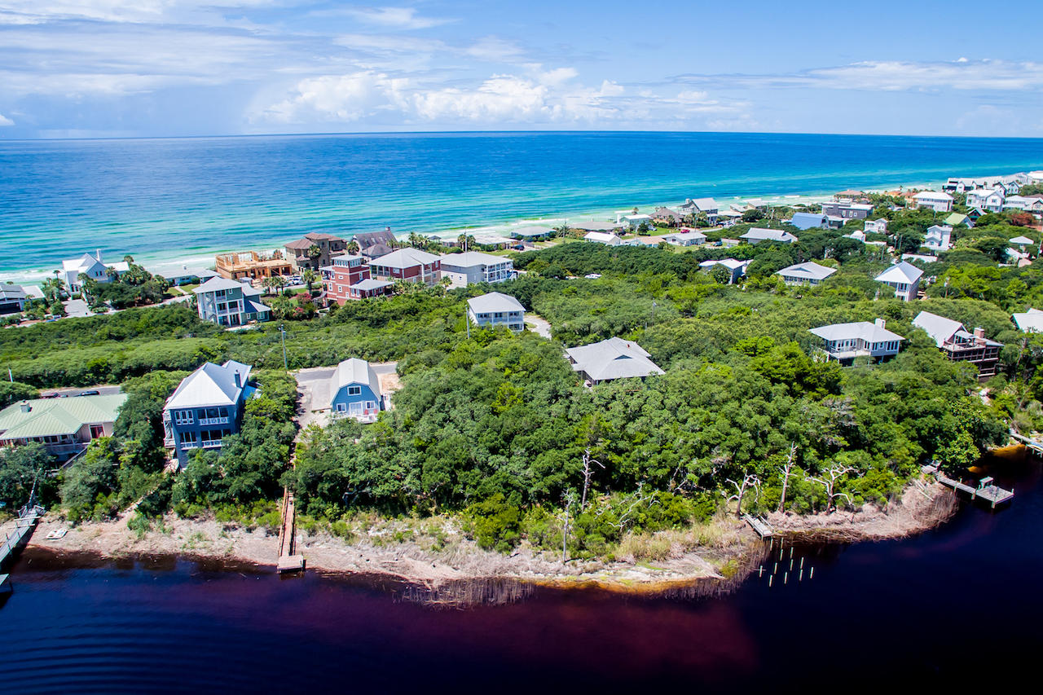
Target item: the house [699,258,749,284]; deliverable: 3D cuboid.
[{"bbox_3d":[60.600,-23.620,170.960,11.000,6.000,11.000,15,25,34],"label":"house"}]

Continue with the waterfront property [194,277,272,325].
[{"bbox_3d":[-70.410,-12.120,141.340,15.500,11.500,9.500,-11,23,-27],"label":"waterfront property"}]

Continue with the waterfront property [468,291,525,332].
[{"bbox_3d":[-5.360,-8.450,123.660,11.000,7.700,10.000,-4,21,-9],"label":"waterfront property"}]

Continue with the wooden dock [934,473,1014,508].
[{"bbox_3d":[64.510,19.490,83.150,4.500,2.200,7.700,-12,24,-30],"label":"wooden dock"}]

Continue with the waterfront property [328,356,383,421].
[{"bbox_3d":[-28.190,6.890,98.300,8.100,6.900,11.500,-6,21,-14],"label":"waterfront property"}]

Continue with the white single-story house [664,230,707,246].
[{"bbox_3d":[69.700,-46.060,246.120,14.500,4.000,10.500,-15,25,-34],"label":"white single-story house"}]

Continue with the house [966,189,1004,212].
[{"bbox_3d":[222.700,-71.600,278.350,13.500,9.500,10.500,18,27,40],"label":"house"}]

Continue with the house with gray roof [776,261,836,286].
[{"bbox_3d":[79.900,-21.700,162.010,12.500,5.700,14.000,14,24,33],"label":"house with gray roof"}]

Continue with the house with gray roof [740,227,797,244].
[{"bbox_3d":[98.820,-43.950,232.210,20.290,6.400,9.500,13,24,31],"label":"house with gray roof"}]

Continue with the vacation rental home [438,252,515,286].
[{"bbox_3d":[-14.920,-25.600,182.790,13.000,10.100,18.000,18,27,40],"label":"vacation rental home"}]

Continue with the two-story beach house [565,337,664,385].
[{"bbox_3d":[17.690,1.890,107.440,14.300,8.000,15.000,-4,21,-10],"label":"two-story beach house"}]

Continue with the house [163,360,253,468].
[{"bbox_3d":[-45.430,8.040,85.240,9.600,13.000,14.000,-5,21,-13],"label":"house"}]

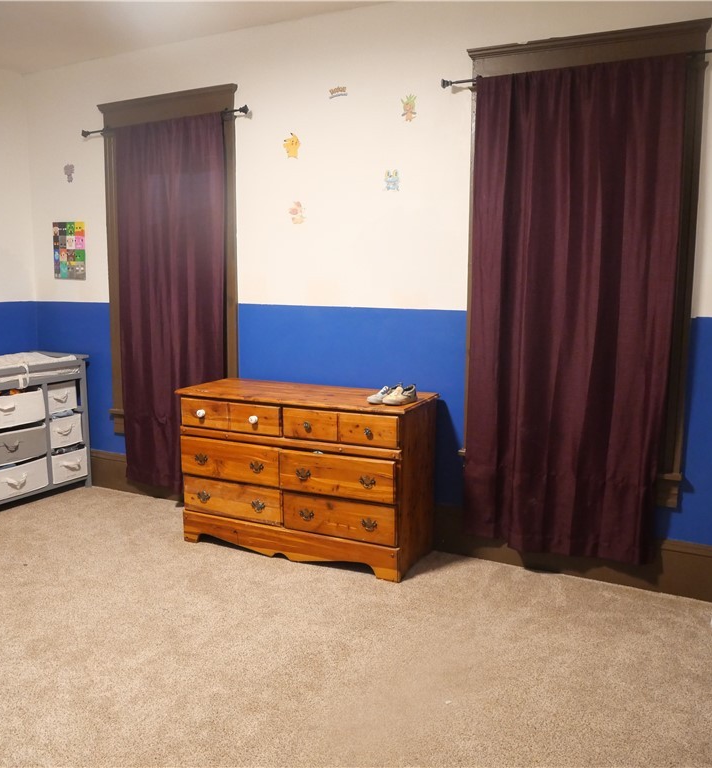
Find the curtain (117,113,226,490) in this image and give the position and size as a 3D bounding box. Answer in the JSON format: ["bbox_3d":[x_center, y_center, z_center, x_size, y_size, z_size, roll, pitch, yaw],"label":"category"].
[{"bbox_3d":[-1.076,-0.434,4.156,0.785,2.130,0.095,4,9,27],"label":"curtain"}]

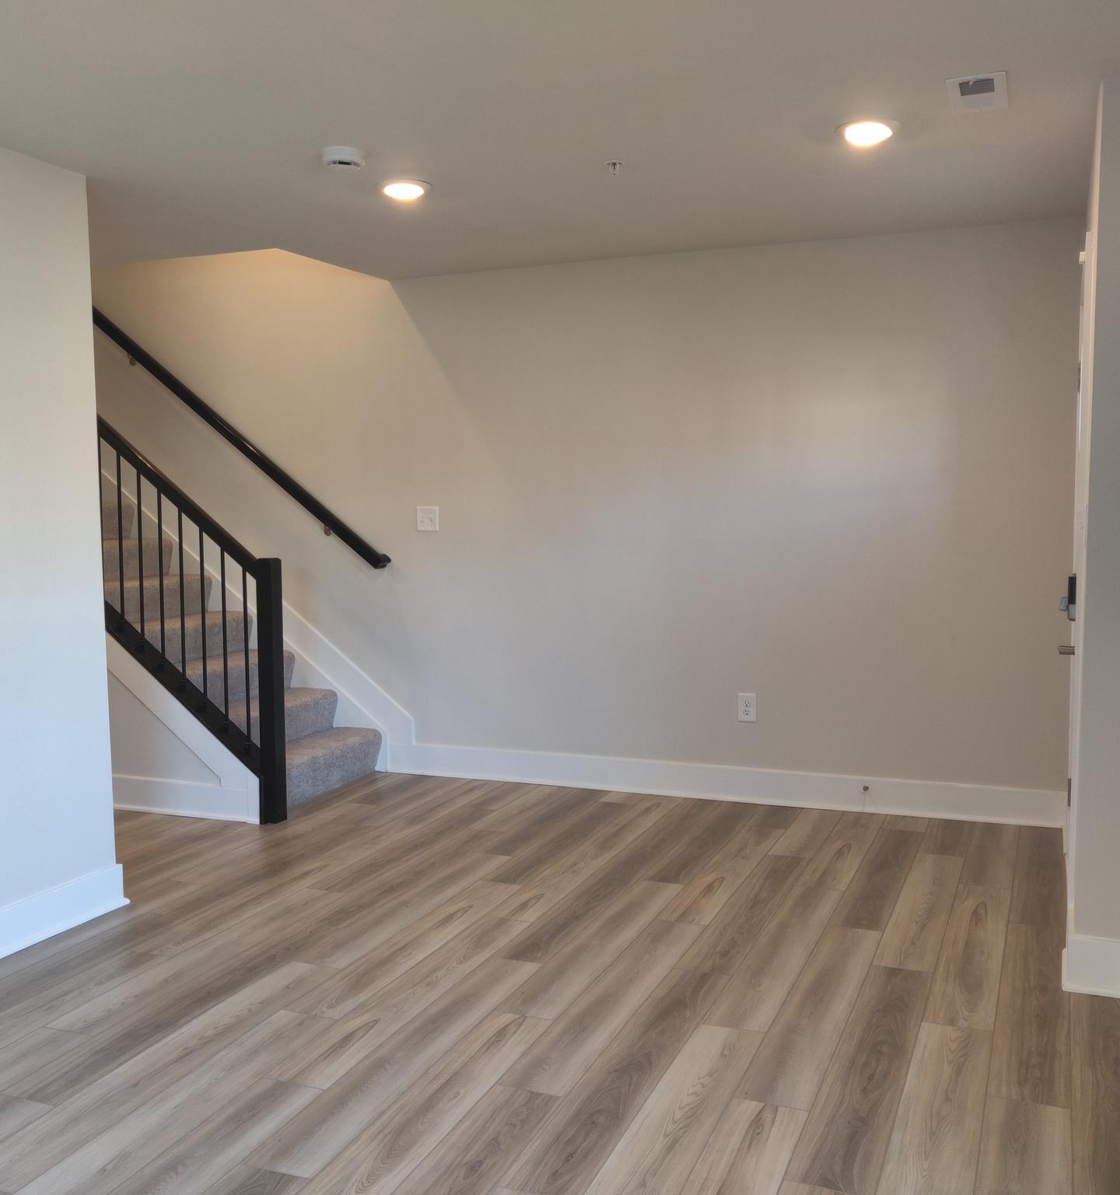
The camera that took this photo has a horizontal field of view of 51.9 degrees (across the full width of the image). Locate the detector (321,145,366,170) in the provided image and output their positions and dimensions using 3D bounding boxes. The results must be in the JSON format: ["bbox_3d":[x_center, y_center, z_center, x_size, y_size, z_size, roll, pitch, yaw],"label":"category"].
[{"bbox_3d":[-0.666,-1.354,3.550,0.137,0.045,0.137,-1,5,0],"label":"detector"}]

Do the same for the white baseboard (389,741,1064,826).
[{"bbox_3d":[0.618,0.844,5.322,3.153,0.154,0.025,1,5,20],"label":"white baseboard"}]

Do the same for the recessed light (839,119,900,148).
[{"bbox_3d":[0.913,-1.366,3.397,0.180,0.028,0.180,1,5,20],"label":"recessed light"}]

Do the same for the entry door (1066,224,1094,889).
[{"bbox_3d":[1.740,-0.011,3.817,0.080,2.100,1.010,2,5,23],"label":"entry door"}]

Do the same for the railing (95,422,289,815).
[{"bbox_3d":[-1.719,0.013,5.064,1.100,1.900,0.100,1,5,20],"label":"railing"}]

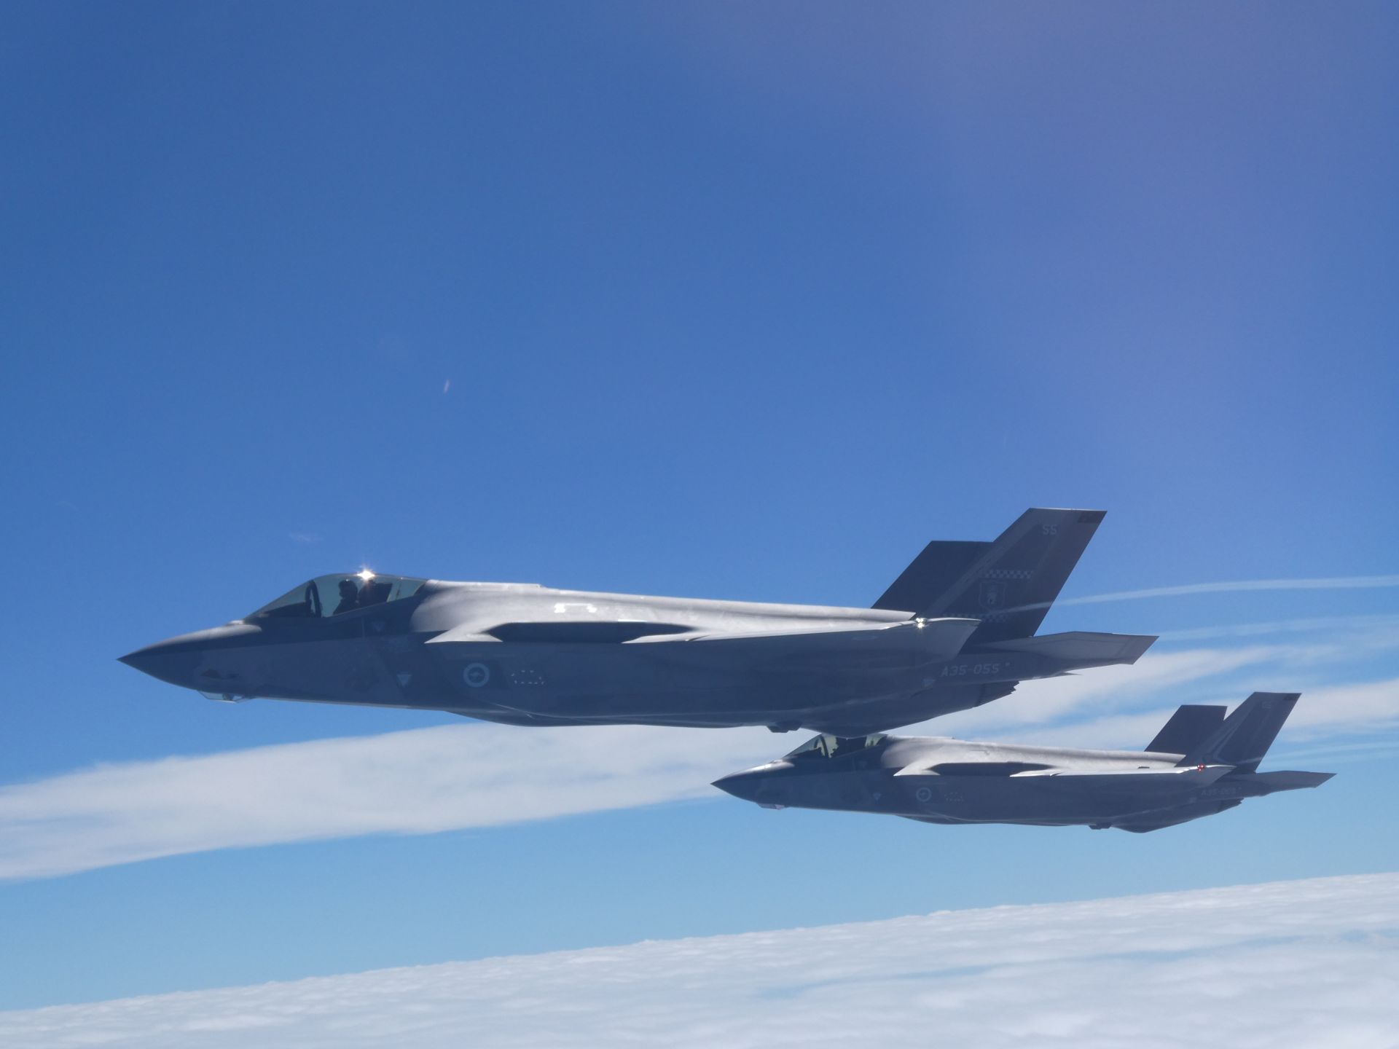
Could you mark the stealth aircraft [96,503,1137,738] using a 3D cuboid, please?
[{"bbox_3d":[-1.247,1.554,53.230,15.670,3.550,10.670,2,-8,-18],"label":"stealth aircraft"}]

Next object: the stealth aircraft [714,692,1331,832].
[{"bbox_3d":[7.736,6.041,86.611,15.670,3.550,10.670,2,-8,-18],"label":"stealth aircraft"}]

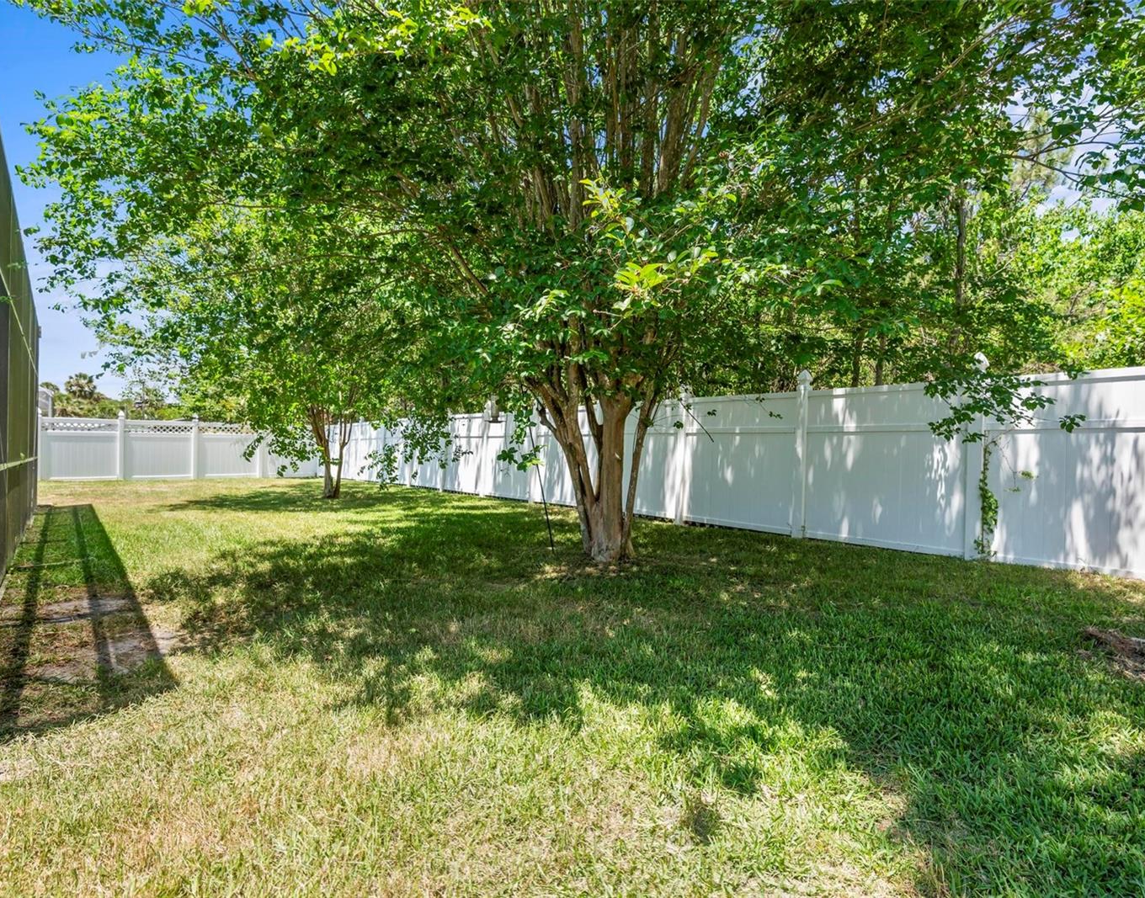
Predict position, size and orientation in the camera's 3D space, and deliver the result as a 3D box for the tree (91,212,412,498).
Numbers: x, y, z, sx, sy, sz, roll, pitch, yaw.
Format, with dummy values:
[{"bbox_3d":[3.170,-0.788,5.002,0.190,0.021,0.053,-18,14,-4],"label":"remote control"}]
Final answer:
[{"bbox_3d":[-6.650,-2.000,12.700,6.500,6.100,5.800,1,0,-27],"label":"tree"}]

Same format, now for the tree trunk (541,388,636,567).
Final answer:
[{"bbox_3d":[0.165,0.280,5.900,0.920,1.700,0.720,1,0,0],"label":"tree trunk"}]

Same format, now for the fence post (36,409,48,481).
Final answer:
[{"bbox_3d":[-15.400,-0.100,17.250,0.135,2.100,0.135,1,0,-40],"label":"fence post"}]

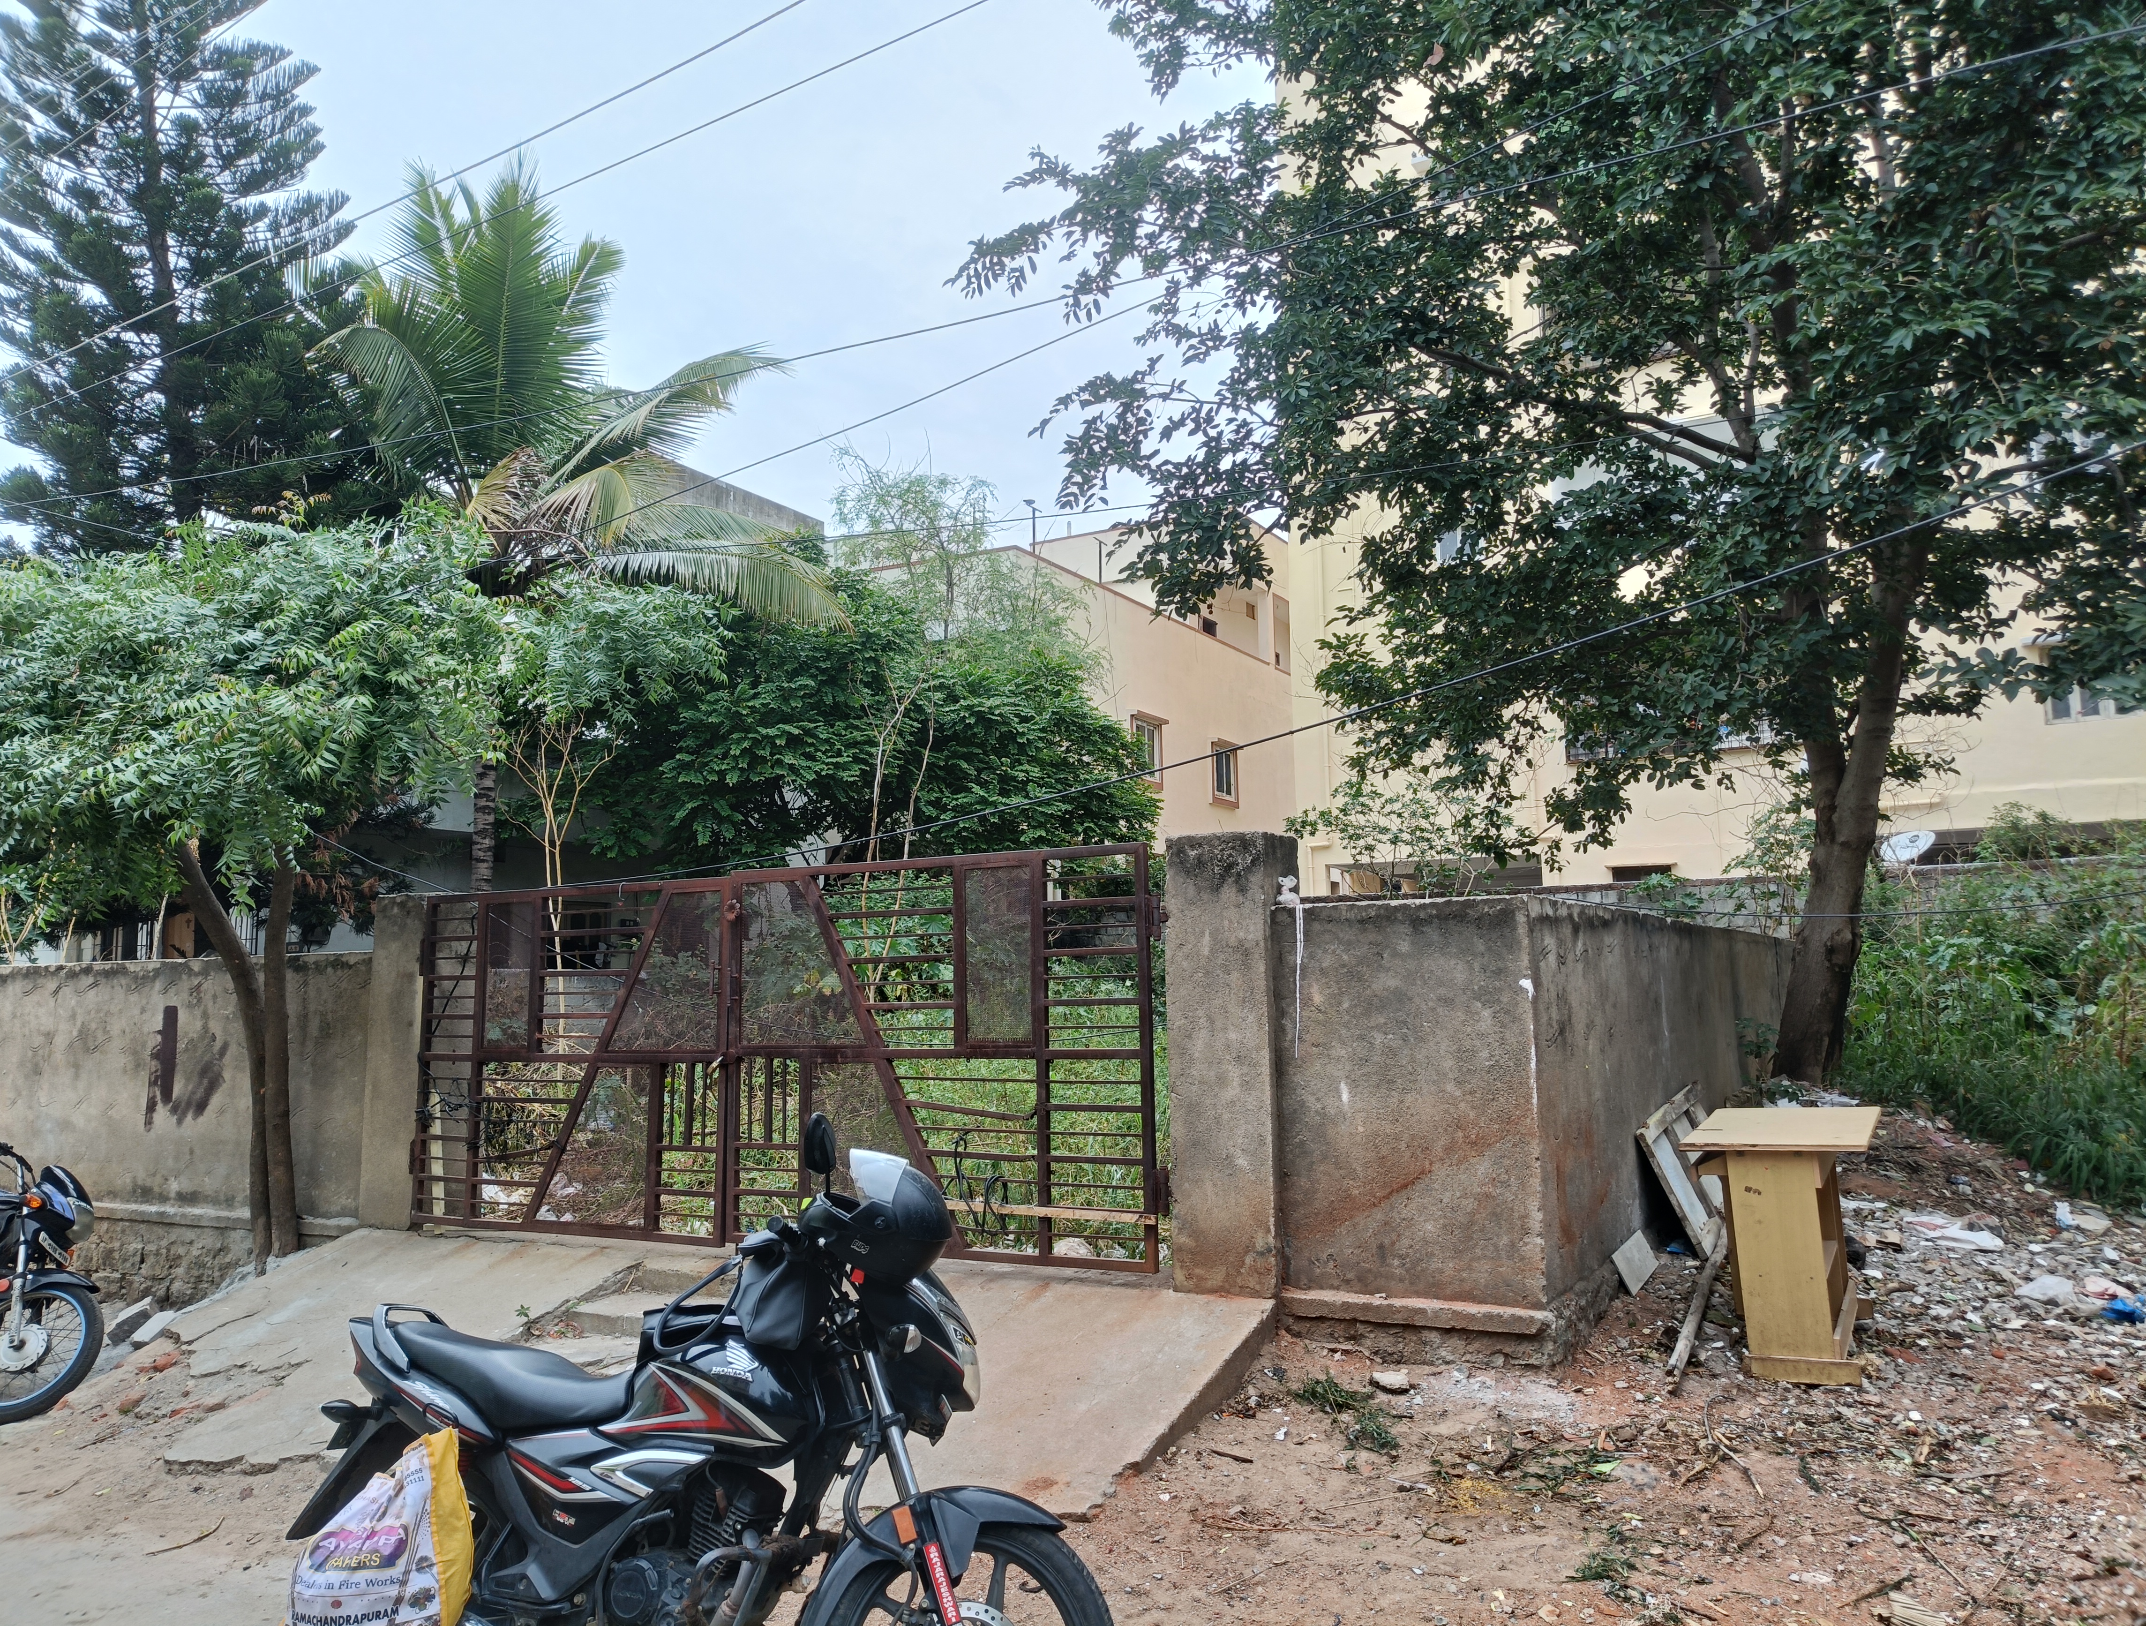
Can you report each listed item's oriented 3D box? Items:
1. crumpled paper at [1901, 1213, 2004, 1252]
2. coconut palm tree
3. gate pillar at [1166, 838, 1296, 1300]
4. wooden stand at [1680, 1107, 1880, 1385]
[{"bbox_3d":[3.737,1.780,6.650,0.400,0.090,0.330,-6,-5,29],"label":"crumpled paper"},{"bbox_3d":[-4.977,-1.752,15.317,5.200,9.500,5.000,-1,-7,0],"label":"coconut palm tree"},{"bbox_3d":[0.659,0.982,6.217,0.418,1.744,0.388,-5,-8,29],"label":"gate pillar"},{"bbox_3d":[2.525,1.476,5.470,0.563,0.755,0.896,-6,-5,29],"label":"wooden stand"}]

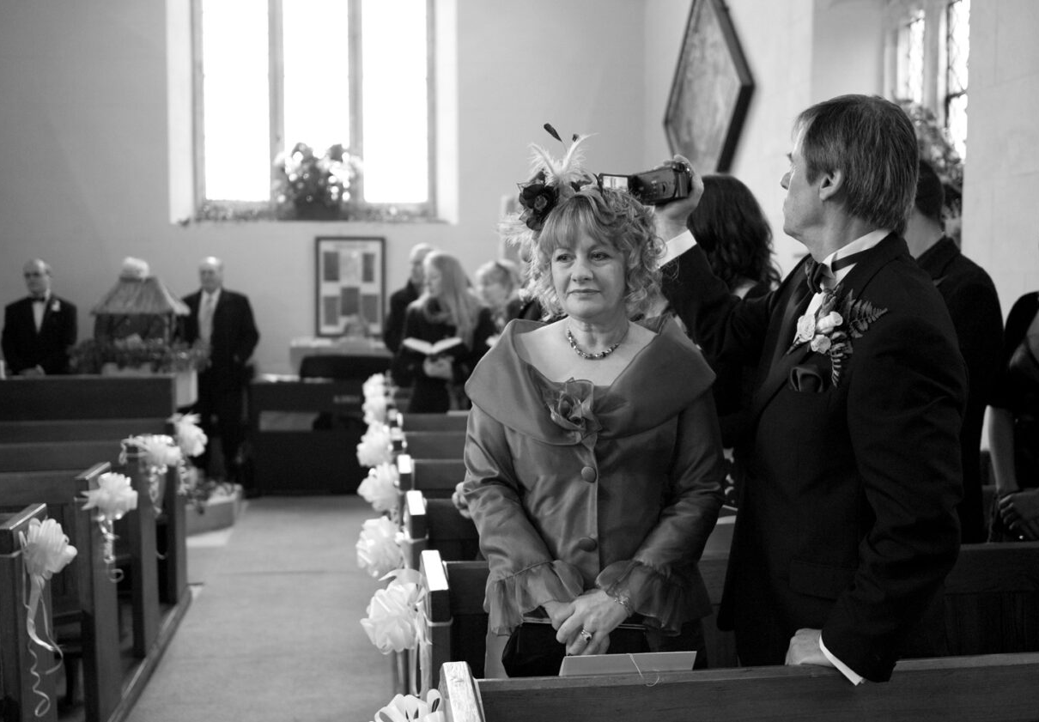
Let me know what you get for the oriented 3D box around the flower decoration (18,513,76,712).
[{"bbox_3d":[-1.267,0.687,3.050,0.120,0.520,0.165,0,3,-8],"label":"flower decoration"}]

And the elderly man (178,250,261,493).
[{"bbox_3d":[-2.313,0.090,8.716,0.580,1.782,0.360,0,3,-7],"label":"elderly man"}]

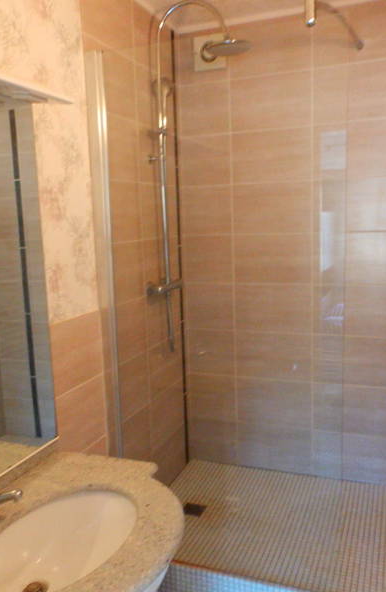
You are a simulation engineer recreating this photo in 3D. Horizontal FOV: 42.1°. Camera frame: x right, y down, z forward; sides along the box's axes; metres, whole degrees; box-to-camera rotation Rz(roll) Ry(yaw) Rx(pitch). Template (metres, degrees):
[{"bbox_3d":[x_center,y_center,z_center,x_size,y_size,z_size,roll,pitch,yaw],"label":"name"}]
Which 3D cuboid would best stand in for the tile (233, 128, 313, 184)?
[{"bbox_3d":[0.379,-0.676,2.433,0.395,0.250,0.015,1,9,20],"label":"tile"}]

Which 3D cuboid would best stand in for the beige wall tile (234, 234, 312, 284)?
[{"bbox_3d":[0.402,-0.184,2.528,0.398,0.250,0.010,1,9,20],"label":"beige wall tile"}]

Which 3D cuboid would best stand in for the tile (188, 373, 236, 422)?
[{"bbox_3d":[0.104,0.557,2.756,0.287,0.250,0.010,1,9,20],"label":"tile"}]

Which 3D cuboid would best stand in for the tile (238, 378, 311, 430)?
[{"bbox_3d":[0.424,0.559,2.618,0.395,0.250,0.015,1,9,20],"label":"tile"}]

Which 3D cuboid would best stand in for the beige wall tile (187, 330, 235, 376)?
[{"bbox_3d":[0.096,0.308,2.720,0.287,0.250,0.010,1,9,20],"label":"beige wall tile"}]

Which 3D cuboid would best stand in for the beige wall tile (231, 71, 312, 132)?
[{"bbox_3d":[0.374,-0.933,2.421,0.396,0.251,0.010,1,9,20],"label":"beige wall tile"}]

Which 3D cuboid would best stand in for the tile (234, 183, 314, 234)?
[{"bbox_3d":[0.393,-0.434,2.492,0.398,0.250,0.010,1,9,20],"label":"tile"}]

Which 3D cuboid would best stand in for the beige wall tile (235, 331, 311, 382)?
[{"bbox_3d":[0.419,0.315,2.605,0.396,0.251,0.010,1,9,20],"label":"beige wall tile"}]

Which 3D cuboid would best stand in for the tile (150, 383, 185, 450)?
[{"bbox_3d":[-0.133,0.595,2.548,0.010,0.250,0.400,1,9,20],"label":"tile"}]

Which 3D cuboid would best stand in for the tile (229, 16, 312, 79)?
[{"bbox_3d":[0.367,-1.181,2.384,0.398,0.250,0.010,1,9,20],"label":"tile"}]

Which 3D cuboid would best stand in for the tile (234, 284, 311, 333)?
[{"bbox_3d":[0.410,0.066,2.568,0.396,0.251,0.010,1,9,20],"label":"tile"}]

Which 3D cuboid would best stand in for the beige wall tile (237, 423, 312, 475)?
[{"bbox_3d":[0.433,0.806,2.655,0.395,0.250,0.015,1,9,20],"label":"beige wall tile"}]

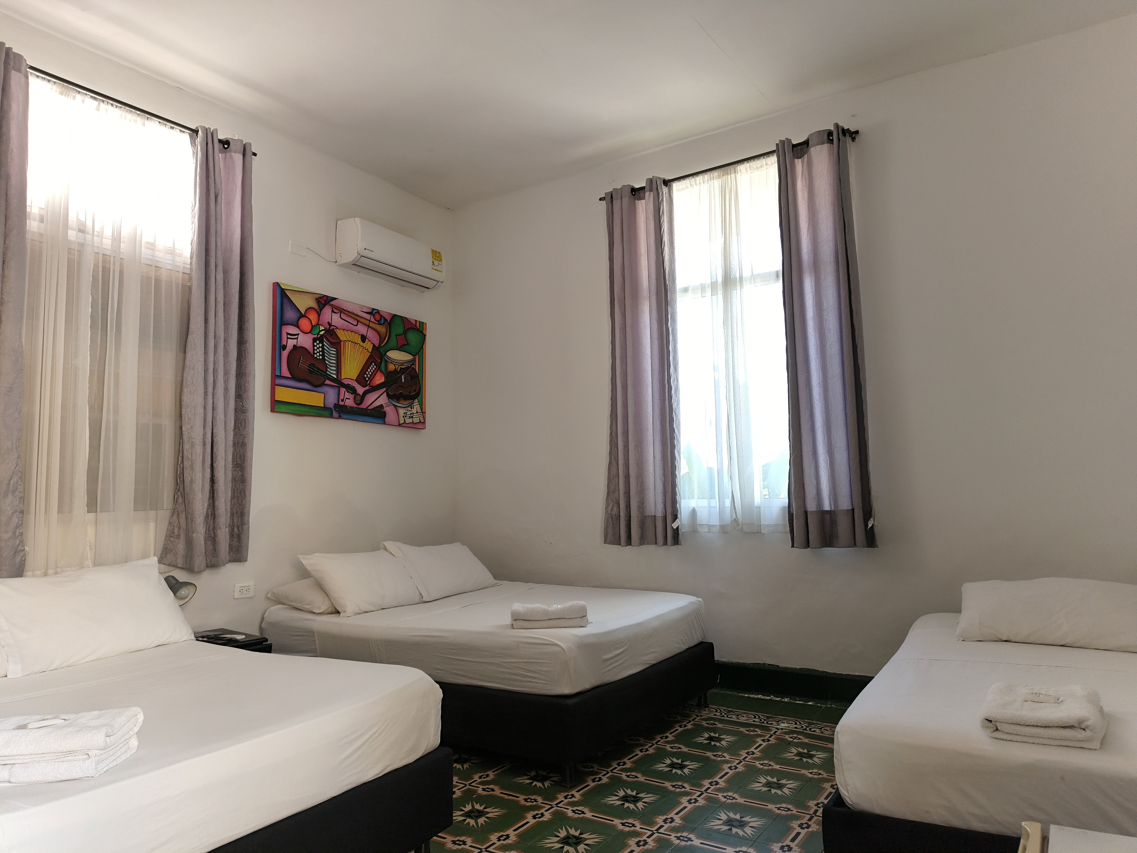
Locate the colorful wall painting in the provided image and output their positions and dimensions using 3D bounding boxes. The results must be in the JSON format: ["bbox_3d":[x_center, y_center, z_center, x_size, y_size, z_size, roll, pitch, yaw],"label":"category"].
[{"bbox_3d":[-1.351,-0.406,4.825,0.041,0.753,1.215,-4,-7,33],"label":"colorful wall painting"}]

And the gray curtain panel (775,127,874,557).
[{"bbox_3d":[1.361,-0.476,4.017,0.420,2.230,0.120,-4,-7,33],"label":"gray curtain panel"}]

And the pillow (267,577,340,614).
[{"bbox_3d":[-1.201,0.850,4.055,0.460,0.150,0.680,-4,-7,33],"label":"pillow"}]

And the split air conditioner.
[{"bbox_3d":[-1.166,-1.124,5.034,0.216,0.301,0.777,-4,-7,33],"label":"split air conditioner"}]

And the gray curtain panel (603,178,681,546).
[{"bbox_3d":[0.432,-0.401,4.619,0.490,2.230,0.120,-4,-7,33],"label":"gray curtain panel"}]

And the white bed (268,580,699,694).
[{"bbox_3d":[-0.424,1.023,3.962,1.910,0.250,1.370,-4,-7,33],"label":"white bed"}]

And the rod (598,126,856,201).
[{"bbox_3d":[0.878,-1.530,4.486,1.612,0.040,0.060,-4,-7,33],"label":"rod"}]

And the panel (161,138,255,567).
[{"bbox_3d":[-1.834,-0.418,3.919,0.130,2.304,0.448,-4,-7,33],"label":"panel"}]

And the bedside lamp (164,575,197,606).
[{"bbox_3d":[-1.856,0.872,3.634,0.190,0.318,0.150,-4,-7,33],"label":"bedside lamp"}]

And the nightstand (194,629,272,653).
[{"bbox_3d":[-1.757,1.257,3.612,0.456,0.456,0.450,-4,-7,33],"label":"nightstand"}]

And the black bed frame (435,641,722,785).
[{"bbox_3d":[-0.412,1.306,3.929,1.920,0.340,1.400,-4,-7,33],"label":"black bed frame"}]

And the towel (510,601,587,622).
[{"bbox_3d":[-0.082,0.805,3.291,0.315,0.057,0.210,-1,-6,1],"label":"towel"}]

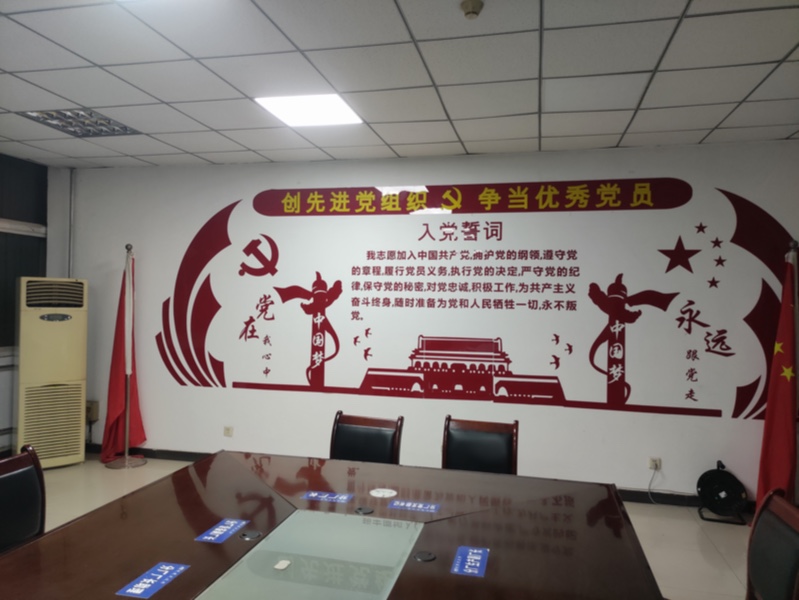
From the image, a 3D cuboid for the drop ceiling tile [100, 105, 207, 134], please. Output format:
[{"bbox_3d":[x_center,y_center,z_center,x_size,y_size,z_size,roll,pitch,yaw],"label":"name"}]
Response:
[{"bbox_3d":[-1.759,-1.302,4.156,0.594,0.020,0.594,1,0,13],"label":"drop ceiling tile"}]

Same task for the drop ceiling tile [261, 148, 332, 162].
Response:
[{"bbox_3d":[-0.923,-1.286,5.079,0.594,0.020,0.382,1,0,13],"label":"drop ceiling tile"}]

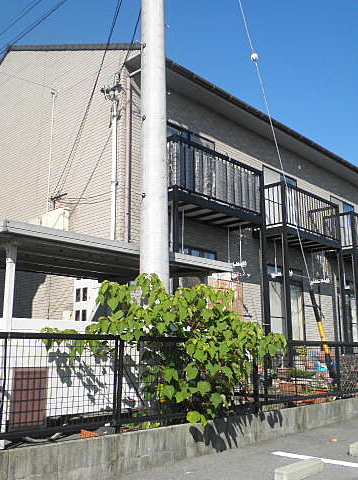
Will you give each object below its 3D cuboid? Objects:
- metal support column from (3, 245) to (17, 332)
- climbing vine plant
[{"bbox_3d":[-1.439,0.862,4.052,0.065,1.700,0.065,-13,-18,43],"label":"metal support column"},{"bbox_3d":[-0.021,1.108,4.861,0.950,1.450,2.950,-13,-18,43],"label":"climbing vine plant"}]

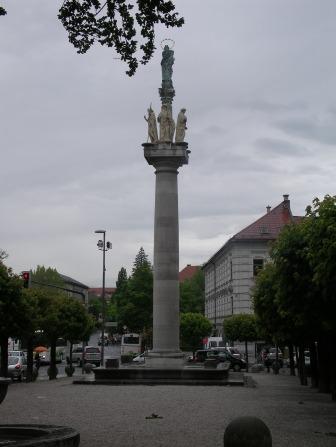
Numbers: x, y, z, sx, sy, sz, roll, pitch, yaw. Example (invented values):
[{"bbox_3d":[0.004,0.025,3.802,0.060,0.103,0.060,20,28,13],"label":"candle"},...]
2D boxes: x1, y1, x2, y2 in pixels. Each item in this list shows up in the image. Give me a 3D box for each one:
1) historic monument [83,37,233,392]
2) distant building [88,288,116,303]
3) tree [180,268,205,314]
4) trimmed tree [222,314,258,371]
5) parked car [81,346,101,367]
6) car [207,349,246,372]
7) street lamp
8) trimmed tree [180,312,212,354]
[{"bbox_3d":[-0.062,-0.864,42.496,7.600,18.069,7.200,-1,-8,4],"label":"historic monument"},{"bbox_3d":[-17.648,24.661,213.620,22.000,14.500,13.000,1,-8,-4],"label":"distant building"},{"bbox_3d":[3.105,12.244,111.362,7.000,11.500,6.500,0,-8,0],"label":"tree"},{"bbox_3d":[5.075,7.902,53.423,2.700,4.000,2.600,0,-8,0],"label":"trimmed tree"},{"bbox_3d":[-7.289,12.333,74.520,1.770,1.720,4.300,2,-8,-12],"label":"parked car"},{"bbox_3d":[3.615,9.258,54.249,3.900,1.500,1.700,-1,-8,5],"label":"car"},{"bbox_3d":[-4.584,5.453,57.790,1.250,10.000,0.700,0,-8,0],"label":"street lamp"},{"bbox_3d":[1.824,8.084,55.417,2.600,4.100,2.500,0,-8,0],"label":"trimmed tree"}]

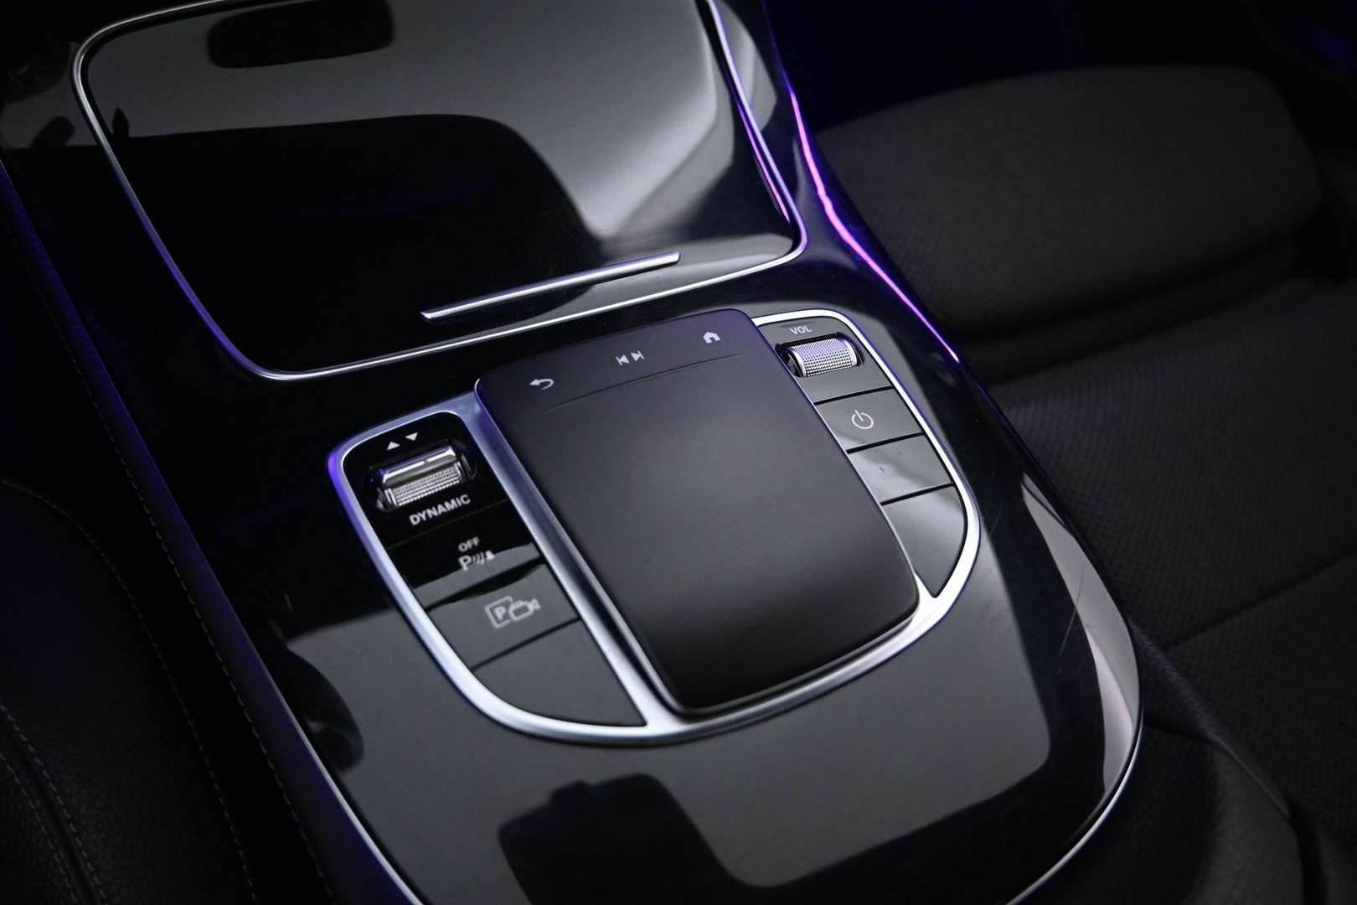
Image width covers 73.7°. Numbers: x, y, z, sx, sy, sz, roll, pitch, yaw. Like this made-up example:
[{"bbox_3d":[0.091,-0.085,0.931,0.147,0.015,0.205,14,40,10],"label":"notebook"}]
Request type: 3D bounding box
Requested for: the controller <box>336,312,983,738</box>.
[{"bbox_3d":[0.004,0.016,0.242,0.166,0.018,0.118,-17,55,-24],"label":"controller"}]

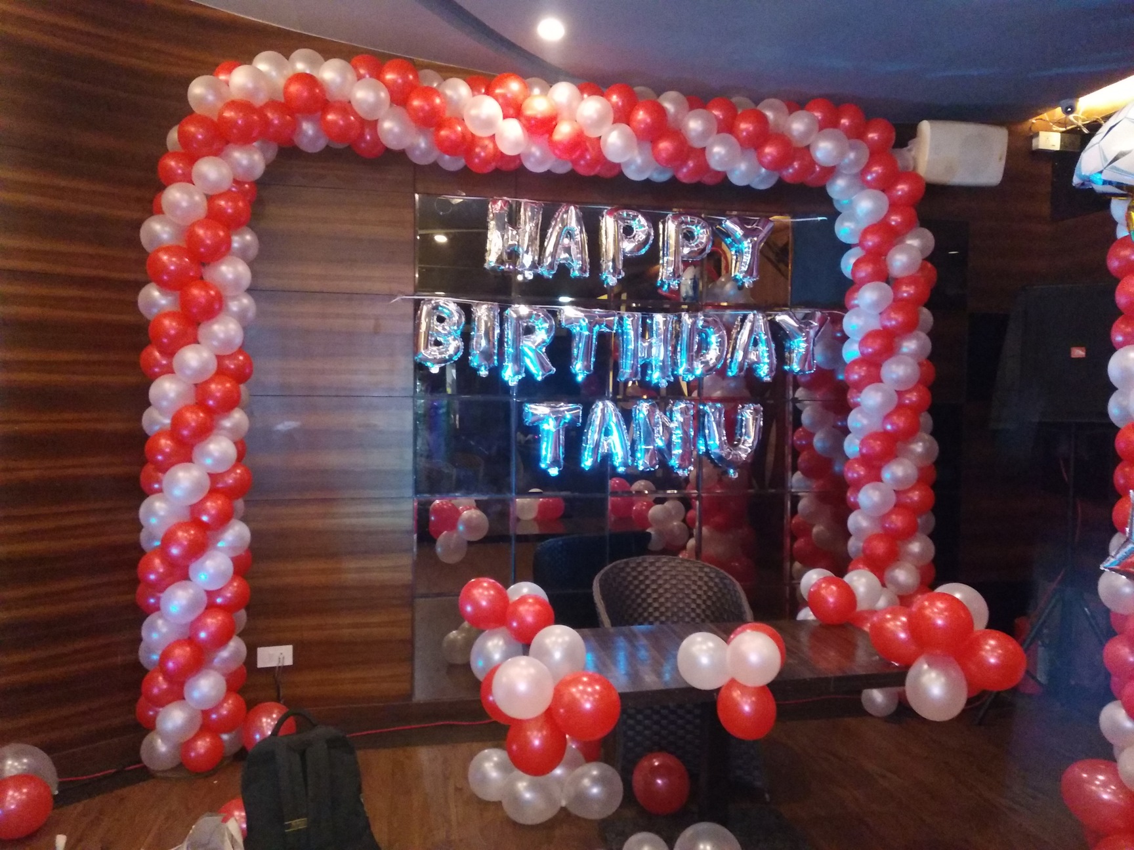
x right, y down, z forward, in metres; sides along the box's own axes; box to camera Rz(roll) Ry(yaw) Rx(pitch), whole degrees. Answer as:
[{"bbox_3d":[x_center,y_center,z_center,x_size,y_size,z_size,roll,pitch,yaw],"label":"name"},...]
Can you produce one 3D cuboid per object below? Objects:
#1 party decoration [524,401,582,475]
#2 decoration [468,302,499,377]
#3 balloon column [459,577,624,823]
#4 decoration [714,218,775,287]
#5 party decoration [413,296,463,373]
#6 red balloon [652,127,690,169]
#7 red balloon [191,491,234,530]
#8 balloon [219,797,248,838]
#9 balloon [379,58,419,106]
[{"bbox_3d":[-0.063,0.066,3.935,0.262,0.338,0.075,0,1,-11],"label":"party decoration"},{"bbox_3d":[-0.363,-0.370,3.690,0.130,0.320,0.060,0,2,-11],"label":"decoration"},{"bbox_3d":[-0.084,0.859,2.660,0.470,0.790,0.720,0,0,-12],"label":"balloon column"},{"bbox_3d":[0.834,-0.814,4.001,0.260,0.328,0.070,0,1,-11],"label":"decoration"},{"bbox_3d":[-0.552,-0.386,3.670,0.210,0.315,0.060,0,2,-11],"label":"party decoration"},{"bbox_3d":[0.434,-1.149,3.535,0.160,0.160,0.160,0,0,0],"label":"red balloon"},{"bbox_3d":[-1.379,0.332,3.310,0.150,0.150,0.160,0,2,-11],"label":"red balloon"},{"bbox_3d":[-1.104,1.371,2.920,0.178,0.178,0.178,0,1,-11],"label":"balloon"},{"bbox_3d":[-0.659,-1.349,3.346,0.160,0.165,0.160,0,0,-12],"label":"balloon"}]

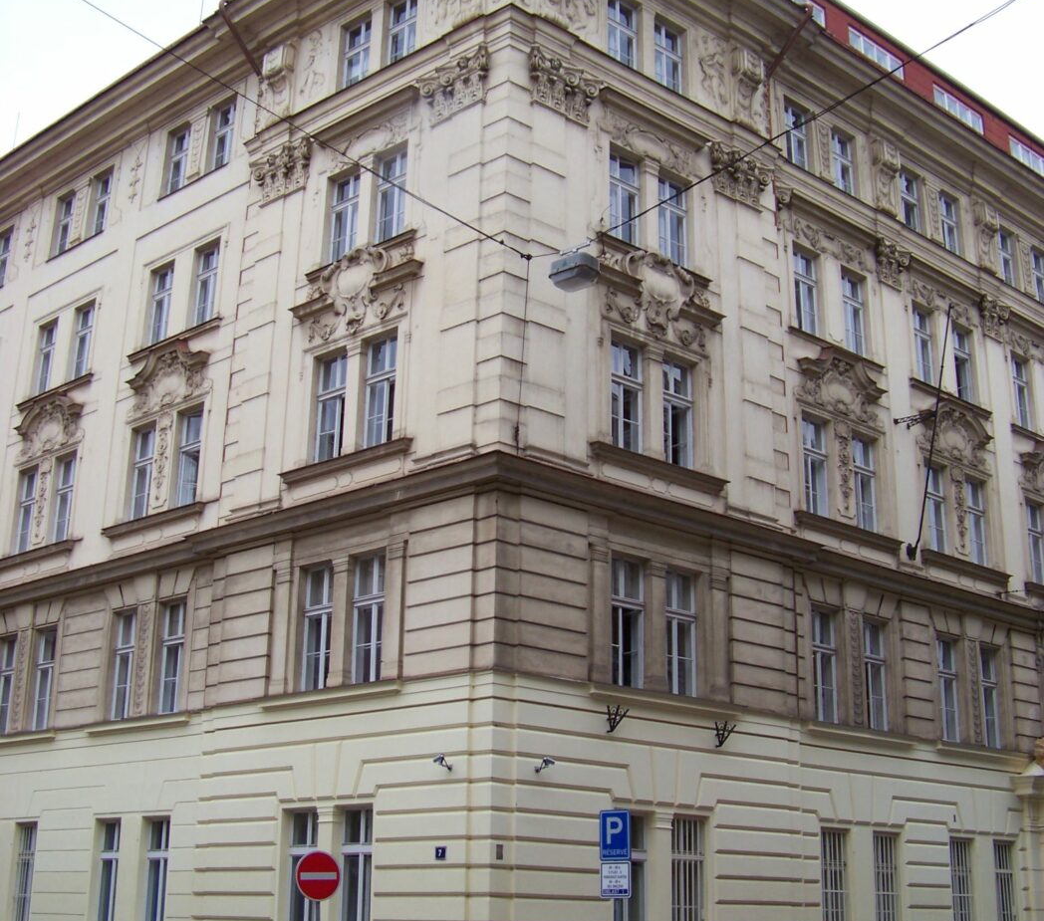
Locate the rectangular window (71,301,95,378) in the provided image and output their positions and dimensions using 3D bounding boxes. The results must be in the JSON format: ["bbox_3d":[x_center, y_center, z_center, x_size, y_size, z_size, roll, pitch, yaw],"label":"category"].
[{"bbox_3d":[-10.242,-2.727,34.299,0.900,1.940,0.200,-15,-23,41],"label":"rectangular window"}]

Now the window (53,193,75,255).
[{"bbox_3d":[-11.520,-5.972,36.849,0.970,1.730,0.200,-15,-23,41],"label":"window"}]

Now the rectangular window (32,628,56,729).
[{"bbox_3d":[-10.336,4.810,31.901,0.900,2.240,0.200,-15,-23,41],"label":"rectangular window"}]

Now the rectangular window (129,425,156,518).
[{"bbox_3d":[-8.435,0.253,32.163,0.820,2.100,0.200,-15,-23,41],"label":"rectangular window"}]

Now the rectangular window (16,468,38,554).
[{"bbox_3d":[-11.762,1.243,34.706,0.970,2.130,0.200,-15,-23,41],"label":"rectangular window"}]

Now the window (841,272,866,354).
[{"bbox_3d":[7.375,-3.220,32.579,0.962,2.092,0.180,16,-23,-39],"label":"window"}]

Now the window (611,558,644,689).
[{"bbox_3d":[1.706,2.793,24.687,0.950,2.170,0.180,16,-23,-40],"label":"window"}]

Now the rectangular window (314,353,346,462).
[{"bbox_3d":[-3.541,-0.941,27.381,0.945,2.259,0.180,-15,-23,41],"label":"rectangular window"}]

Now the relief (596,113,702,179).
[{"bbox_3d":[2.516,-6.054,27.699,2.770,0.700,0.140,16,-23,-40],"label":"relief"}]

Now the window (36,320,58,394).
[{"bbox_3d":[-11.481,-2.393,35.399,0.880,1.920,0.200,-15,-23,41],"label":"window"}]

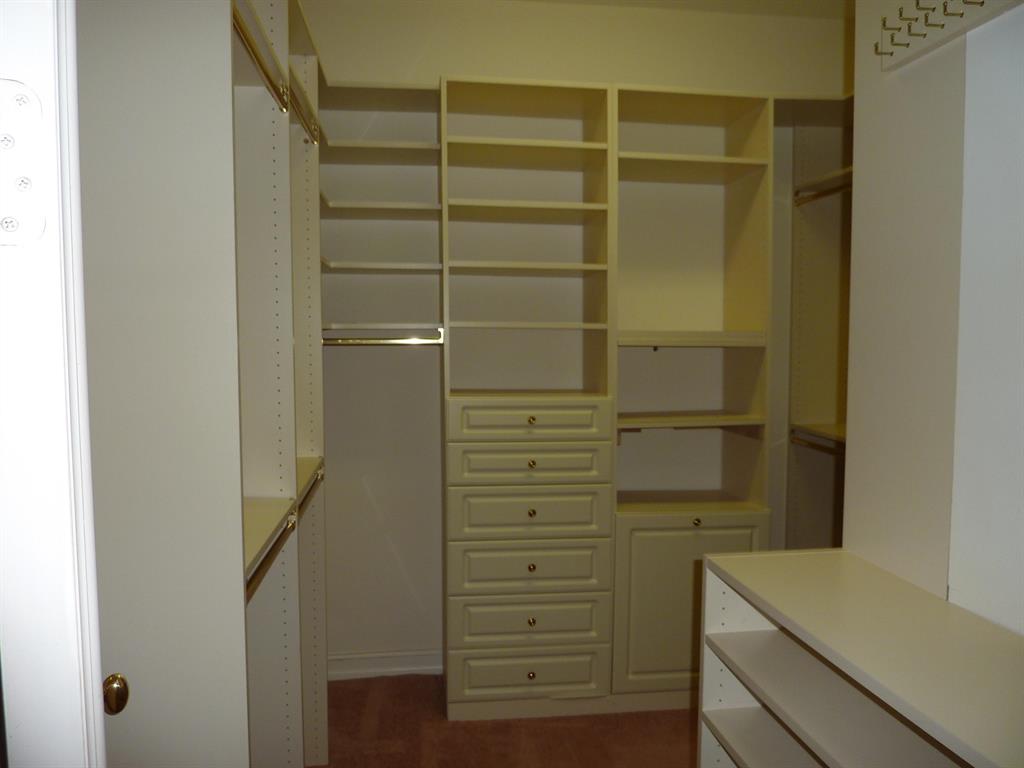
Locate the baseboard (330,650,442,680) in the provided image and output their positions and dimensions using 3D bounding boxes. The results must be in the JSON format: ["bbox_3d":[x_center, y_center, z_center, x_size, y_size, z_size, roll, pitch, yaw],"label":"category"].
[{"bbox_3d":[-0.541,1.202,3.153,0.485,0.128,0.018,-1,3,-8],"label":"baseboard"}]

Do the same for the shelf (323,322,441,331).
[{"bbox_3d":[-0.513,-0.225,2.947,0.460,0.020,0.290,-1,3,-8],"label":"shelf"}]

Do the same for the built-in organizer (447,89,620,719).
[{"bbox_3d":[0.041,0.072,2.972,0.638,2.401,0.425,-1,3,-8],"label":"built-in organizer"}]

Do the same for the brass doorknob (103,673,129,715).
[{"bbox_3d":[-0.581,0.448,1.070,0.058,0.057,0.057,-2,3,-27],"label":"brass doorknob"}]

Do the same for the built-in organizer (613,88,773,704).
[{"bbox_3d":[0.673,0.065,3.064,0.640,2.401,0.420,-1,3,-8],"label":"built-in organizer"}]

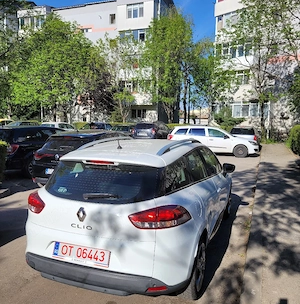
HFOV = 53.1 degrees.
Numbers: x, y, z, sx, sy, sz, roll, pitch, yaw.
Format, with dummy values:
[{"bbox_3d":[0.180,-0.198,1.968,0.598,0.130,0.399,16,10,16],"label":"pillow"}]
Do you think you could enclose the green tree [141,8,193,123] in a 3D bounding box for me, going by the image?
[{"bbox_3d":[1.687,-7.278,28.894,5.000,12.000,5.000,3,6,20],"label":"green tree"}]

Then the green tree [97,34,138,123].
[{"bbox_3d":[-2.982,-5.889,27.545,3.844,9.353,3.844,1,6,0],"label":"green tree"}]

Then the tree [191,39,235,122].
[{"bbox_3d":[5.298,-5.164,25.596,3.736,8.557,3.736,1,6,0],"label":"tree"}]

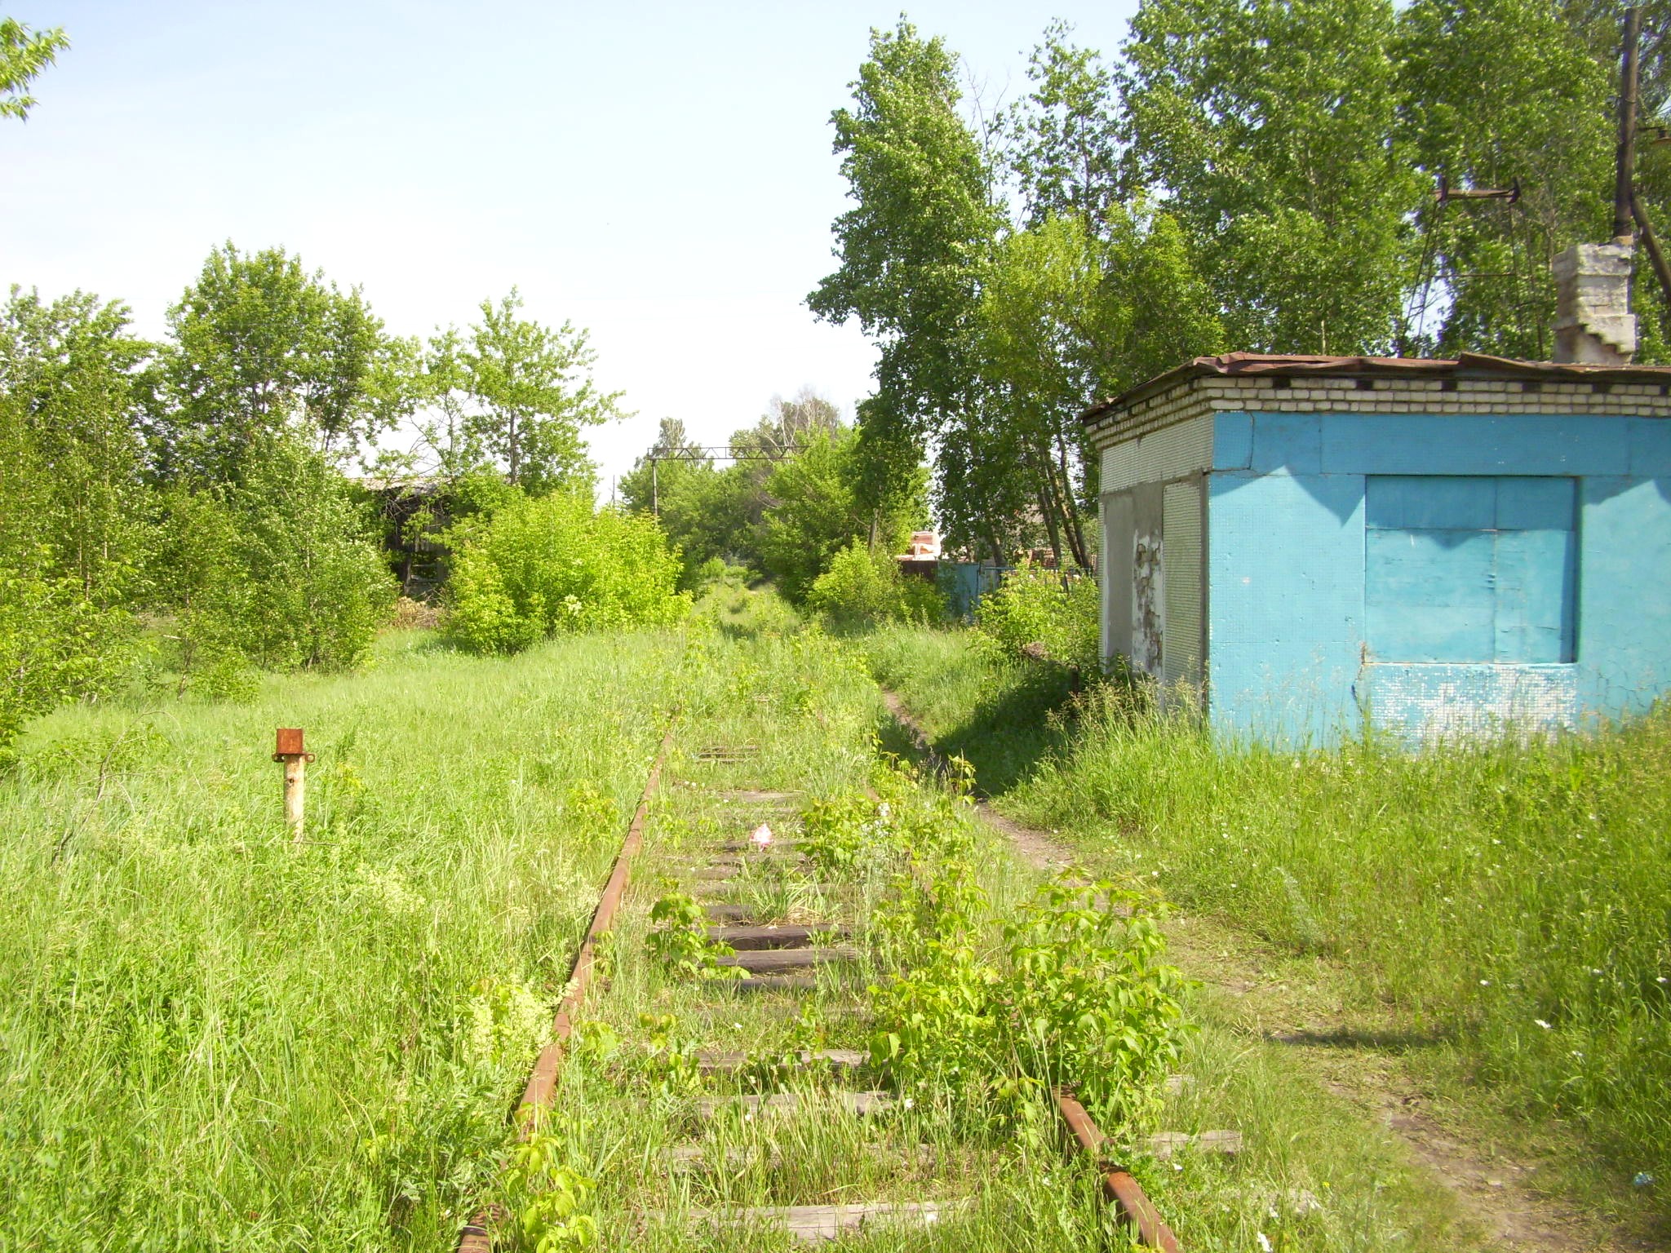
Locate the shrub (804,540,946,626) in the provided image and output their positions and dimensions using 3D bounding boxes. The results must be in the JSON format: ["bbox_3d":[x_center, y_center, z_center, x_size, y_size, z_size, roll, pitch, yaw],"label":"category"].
[{"bbox_3d":[1.092,-1.128,45.000,3.700,2.500,3.200,0,1,-5],"label":"shrub"}]

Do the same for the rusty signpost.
[{"bbox_3d":[-3.053,0.931,9.250,0.240,0.730,0.150,0,1,-6],"label":"rusty signpost"}]

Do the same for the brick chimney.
[{"bbox_3d":[6.568,-2.728,14.200,0.500,1.160,0.420,0,1,-5],"label":"brick chimney"}]

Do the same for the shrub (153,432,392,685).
[{"bbox_3d":[-8.263,-0.976,24.300,3.300,3.600,3.000,0,2,-19],"label":"shrub"}]

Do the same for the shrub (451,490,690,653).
[{"bbox_3d":[-5.154,-0.980,32.000,4.500,3.250,4.000,0,1,-5],"label":"shrub"}]

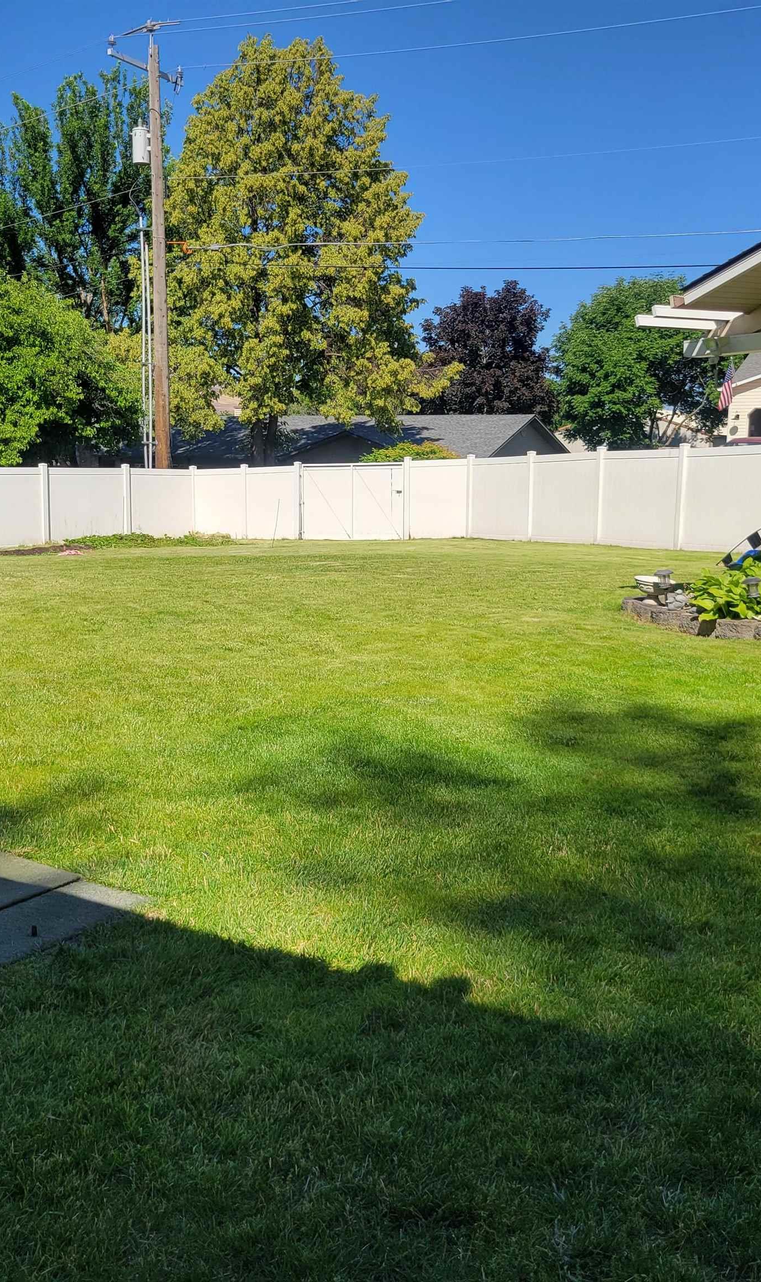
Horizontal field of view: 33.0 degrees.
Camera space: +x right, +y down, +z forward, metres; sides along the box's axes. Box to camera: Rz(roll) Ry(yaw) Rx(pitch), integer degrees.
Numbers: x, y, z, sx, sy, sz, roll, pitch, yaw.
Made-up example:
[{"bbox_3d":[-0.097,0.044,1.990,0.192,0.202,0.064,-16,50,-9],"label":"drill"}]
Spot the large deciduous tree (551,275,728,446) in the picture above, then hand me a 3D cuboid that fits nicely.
[{"bbox_3d":[6.949,-6.575,34.000,5.000,6.200,5.000,0,9,0],"label":"large deciduous tree"}]

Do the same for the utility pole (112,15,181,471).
[{"bbox_3d":[-5.640,-8.777,31.800,2.300,12.350,2.700,7,11,35],"label":"utility pole"}]

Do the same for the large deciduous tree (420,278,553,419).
[{"bbox_3d":[5.062,-12.131,62.000,6.900,10.600,6.500,0,9,0],"label":"large deciduous tree"}]

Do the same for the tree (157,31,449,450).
[{"bbox_3d":[-2.905,-11.674,42.000,10.000,15.300,9.300,0,9,0],"label":"tree"}]

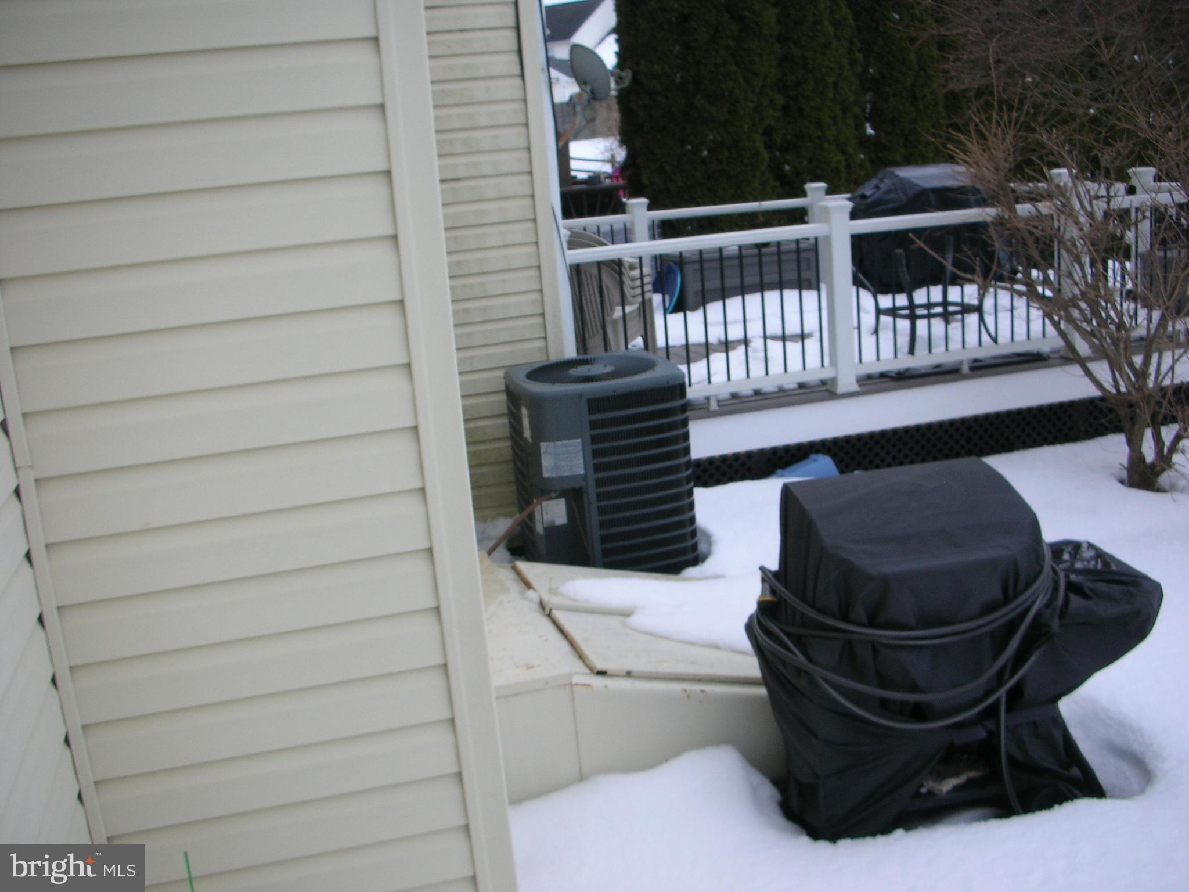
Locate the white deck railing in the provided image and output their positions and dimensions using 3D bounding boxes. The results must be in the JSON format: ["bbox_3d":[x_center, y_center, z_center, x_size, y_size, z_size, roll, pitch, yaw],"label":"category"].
[{"bbox_3d":[1.574,-1.140,7.786,4.220,1.050,2.550,-8,14,-13],"label":"white deck railing"}]

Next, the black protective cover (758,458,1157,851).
[{"bbox_3d":[1.028,0.562,3.423,1.210,0.940,0.550,-7,14,-8],"label":"black protective cover"}]

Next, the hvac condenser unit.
[{"bbox_3d":[0.023,0.114,5.476,0.725,0.930,0.725,-10,15,-19],"label":"hvac condenser unit"}]

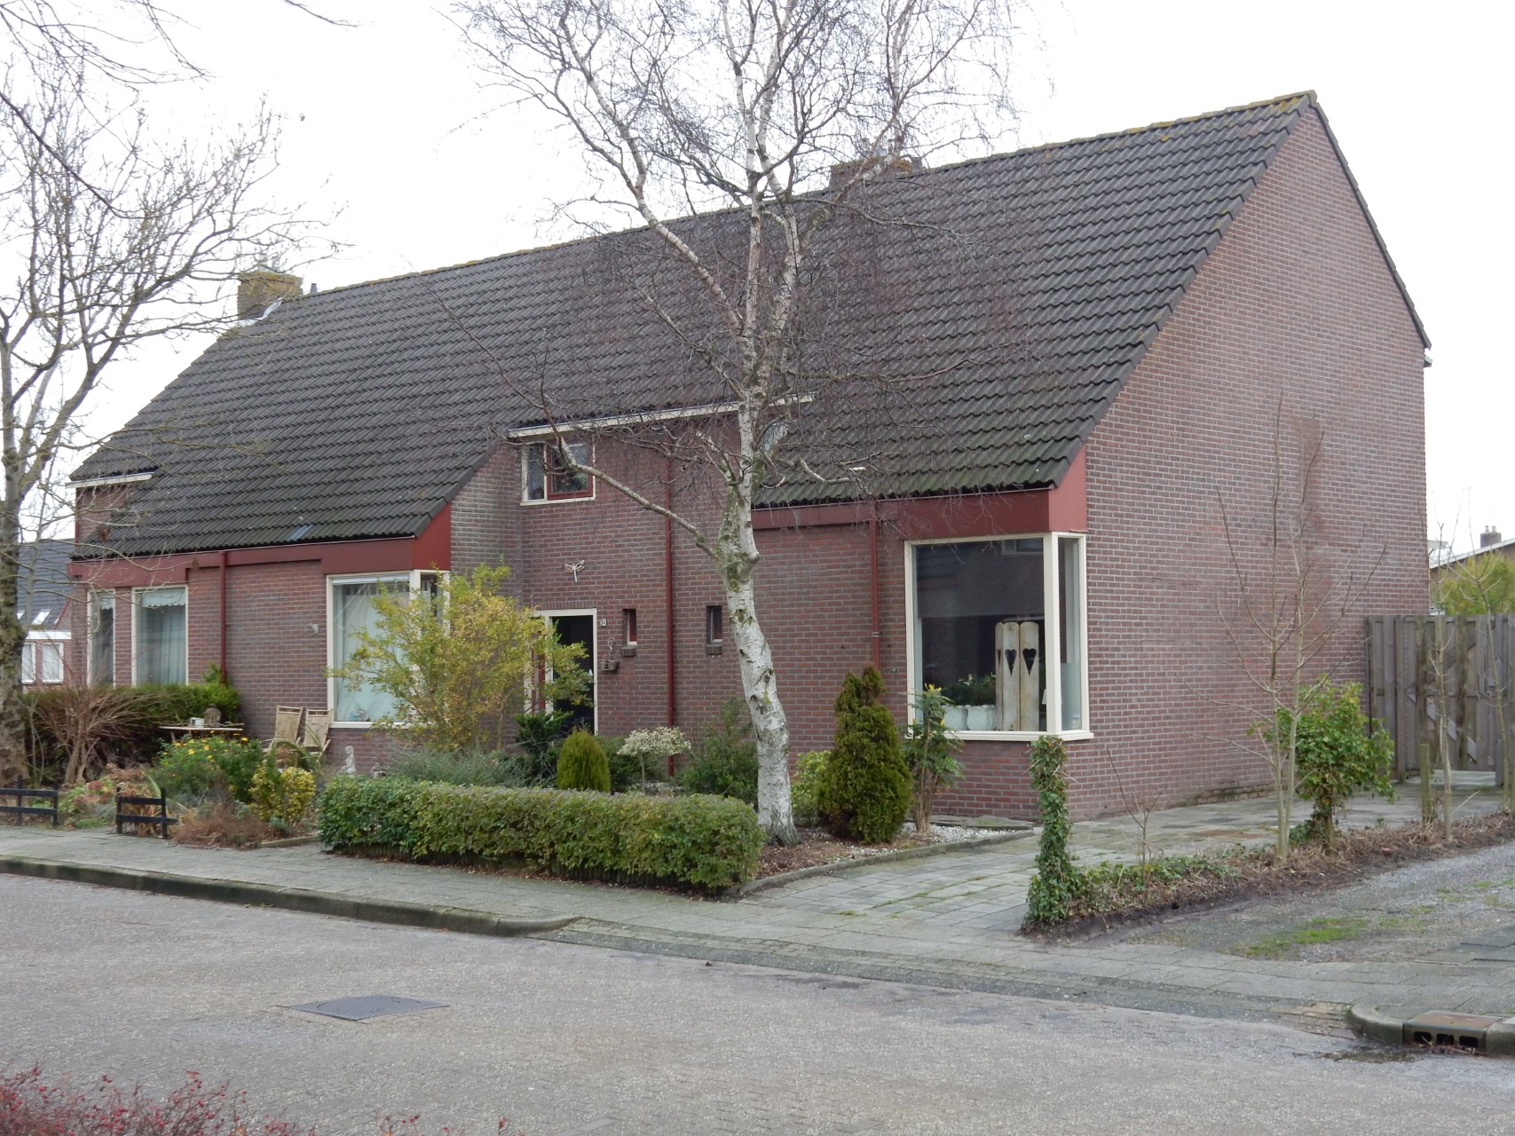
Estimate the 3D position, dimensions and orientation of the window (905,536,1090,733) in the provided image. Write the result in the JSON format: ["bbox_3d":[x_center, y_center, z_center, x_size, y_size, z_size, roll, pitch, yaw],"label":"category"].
[{"bbox_3d":[2.371,0.688,22.198,1.818,2.009,0.627,-3,-3,42],"label":"window"}]

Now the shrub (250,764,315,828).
[{"bbox_3d":[-4.695,2.226,22.064,0.650,0.600,0.600,0,-3,-12],"label":"shrub"}]

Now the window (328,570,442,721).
[{"bbox_3d":[-4.745,1.051,28.609,1.764,1.999,0.580,-3,-3,42],"label":"window"}]

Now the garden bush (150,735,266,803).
[{"bbox_3d":[-6.087,2.257,24.770,1.220,0.795,1.100,0,-3,-14],"label":"garden bush"}]

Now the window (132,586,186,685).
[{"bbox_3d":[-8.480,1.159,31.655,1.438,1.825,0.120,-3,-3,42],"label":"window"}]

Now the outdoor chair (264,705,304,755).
[{"bbox_3d":[-6.198,2.321,28.764,0.580,1.045,0.680,-3,-3,42],"label":"outdoor chair"}]

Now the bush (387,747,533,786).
[{"bbox_3d":[-3.125,2.222,23.468,1.500,0.671,1.000,0,-3,-8],"label":"bush"}]

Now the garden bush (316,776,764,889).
[{"bbox_3d":[-1.803,1.977,17.109,0.650,0.600,5.200,1,-3,-40],"label":"garden bush"}]

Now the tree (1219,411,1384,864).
[{"bbox_3d":[3.978,0.500,16.525,1.200,3.329,1.200,-1,-3,13],"label":"tree"}]

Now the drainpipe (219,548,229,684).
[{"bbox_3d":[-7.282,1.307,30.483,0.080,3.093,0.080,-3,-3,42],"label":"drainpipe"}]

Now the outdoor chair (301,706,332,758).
[{"bbox_3d":[-5.732,2.311,28.341,0.580,1.016,0.680,-3,-3,42],"label":"outdoor chair"}]

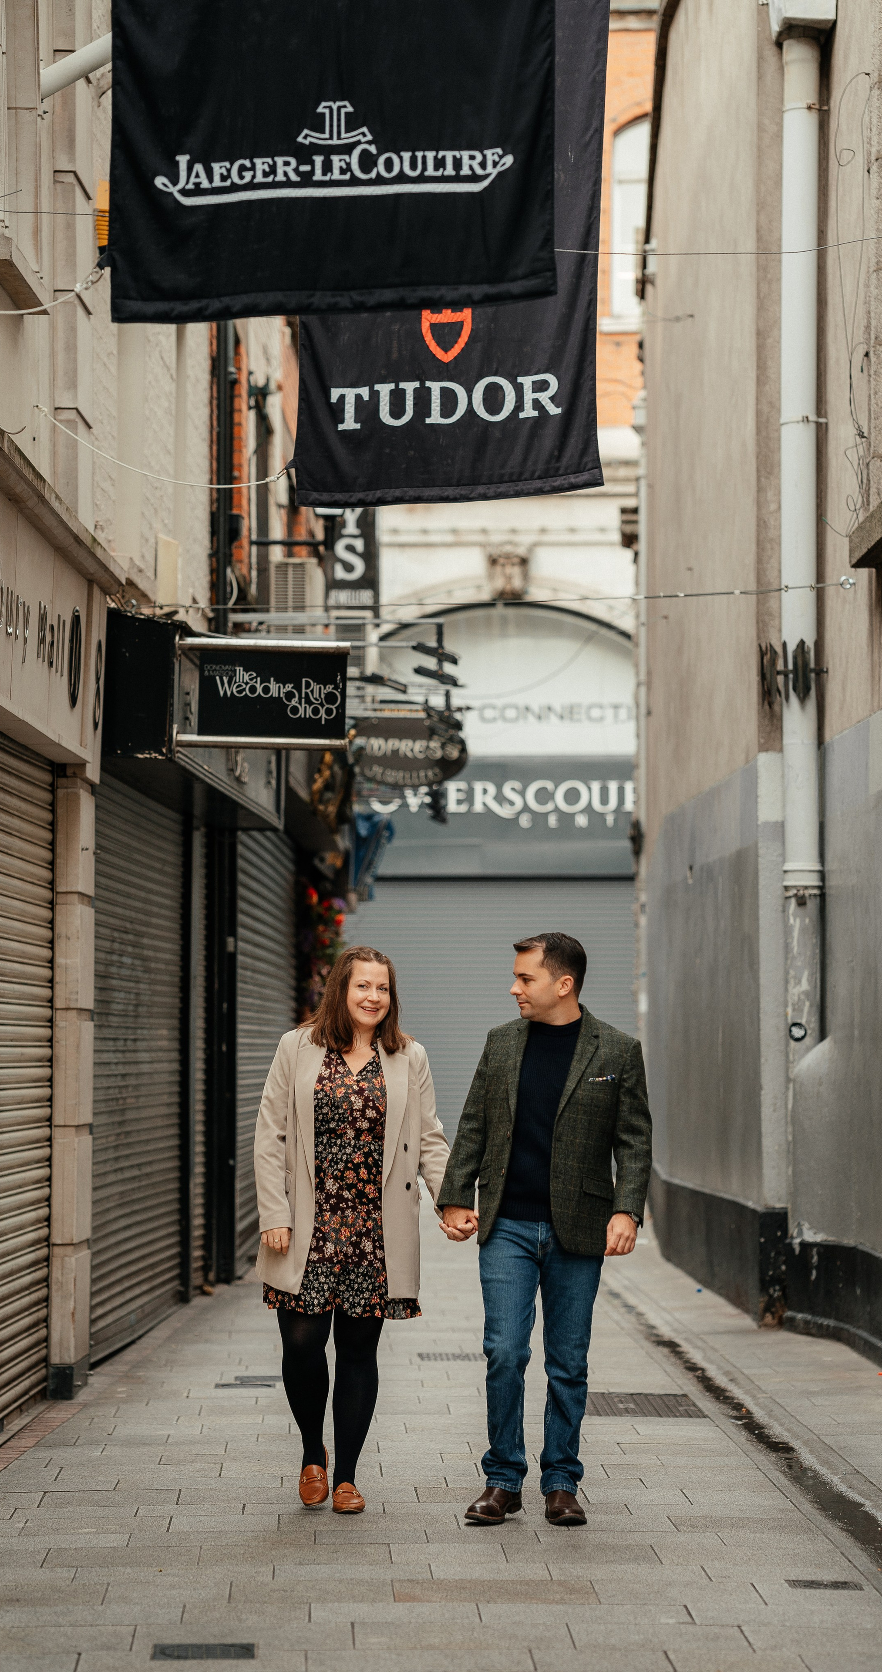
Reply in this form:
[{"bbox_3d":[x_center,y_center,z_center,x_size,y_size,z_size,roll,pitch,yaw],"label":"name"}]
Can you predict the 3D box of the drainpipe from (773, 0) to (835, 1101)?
[{"bbox_3d":[1.712,-1.417,18.605,0.250,5.210,0.240,1,-3,-13],"label":"drainpipe"}]

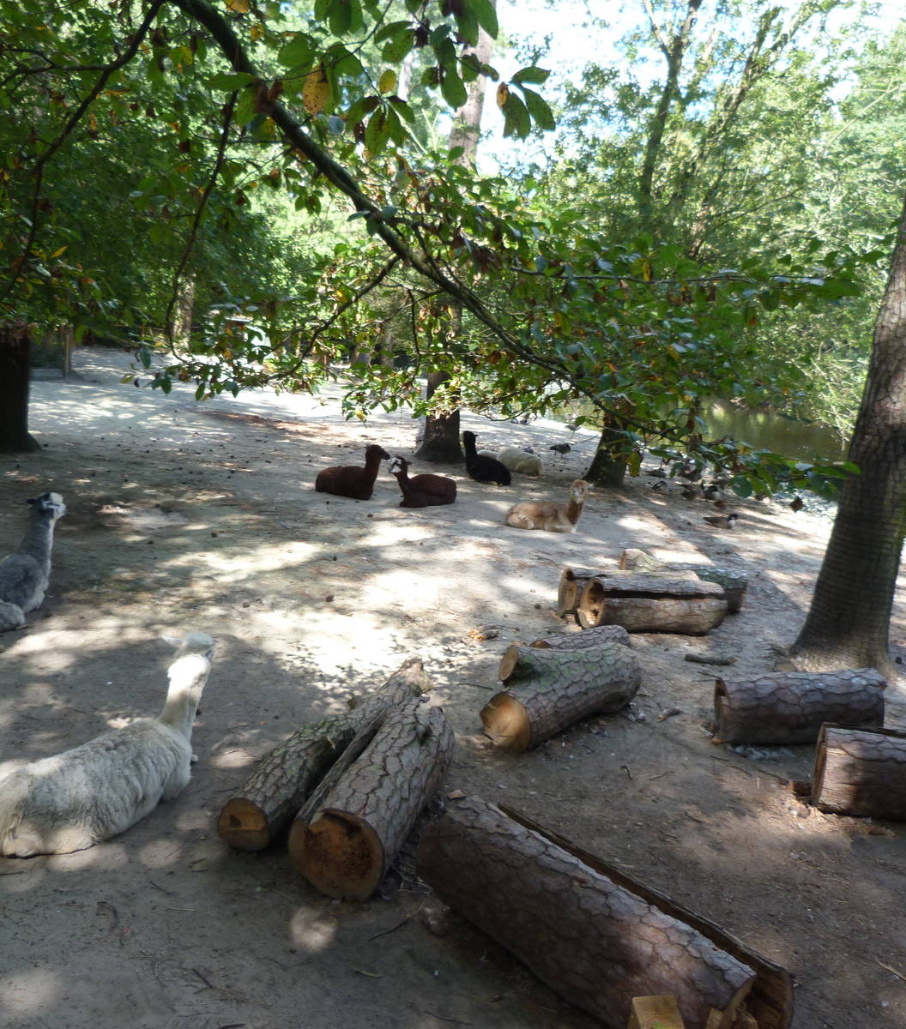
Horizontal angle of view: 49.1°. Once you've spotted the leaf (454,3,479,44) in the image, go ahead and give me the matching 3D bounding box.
[{"bbox_3d":[0.028,-1.040,2.100,0.052,0.085,0.030,2,11,-6],"label":"leaf"}]

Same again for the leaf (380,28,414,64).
[{"bbox_3d":[-0.123,-1.039,2.200,0.054,0.090,0.030,39,-6,-4],"label":"leaf"}]

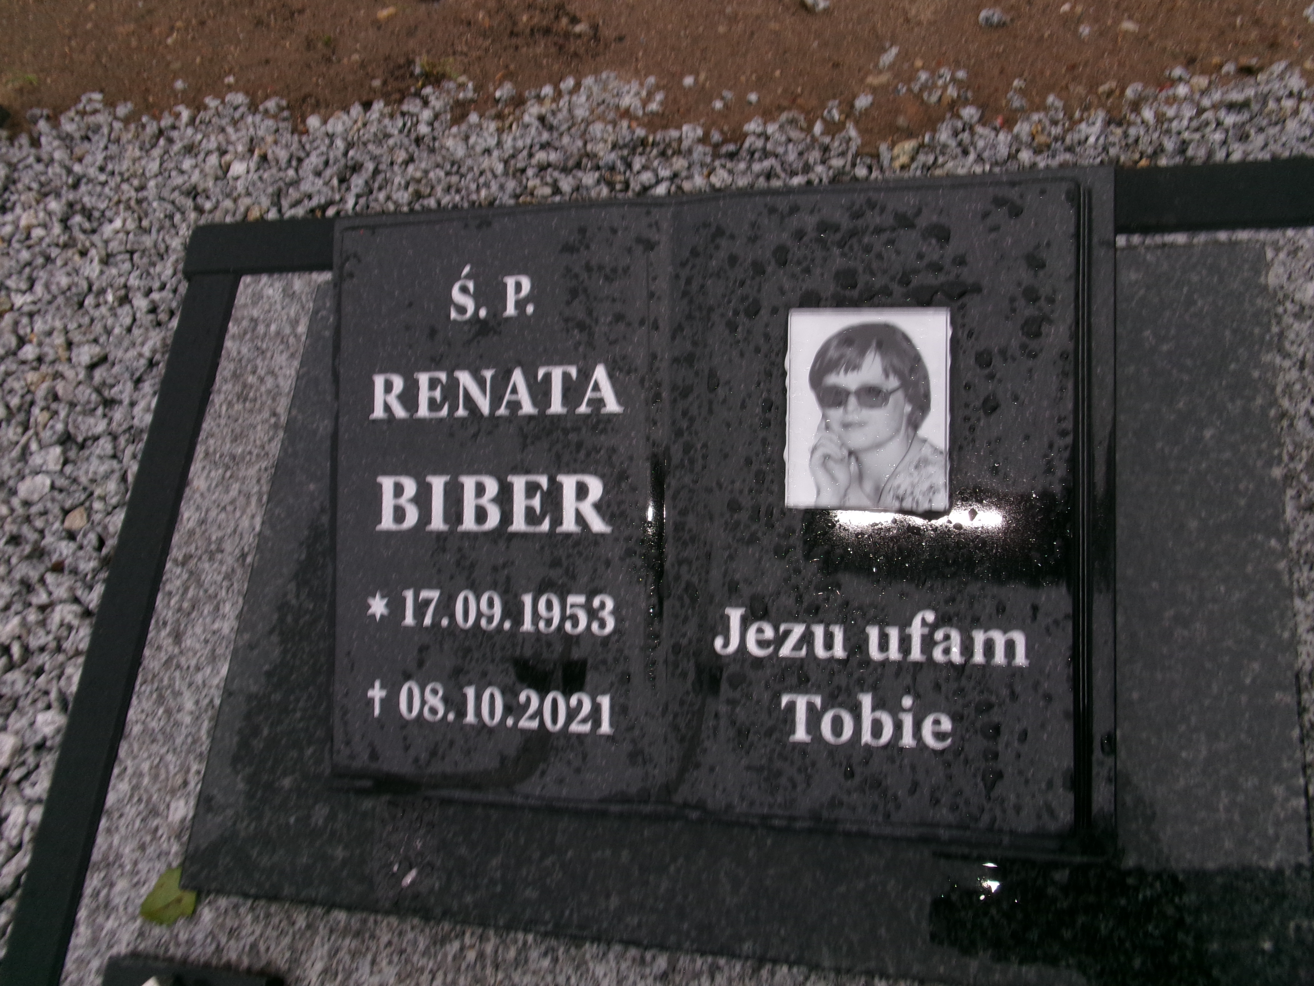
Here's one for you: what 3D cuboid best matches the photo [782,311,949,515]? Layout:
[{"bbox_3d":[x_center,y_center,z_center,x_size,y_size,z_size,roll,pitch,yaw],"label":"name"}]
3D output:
[{"bbox_3d":[0.110,-0.043,0.555,0.083,0.008,0.105,1,88,10],"label":"photo"}]

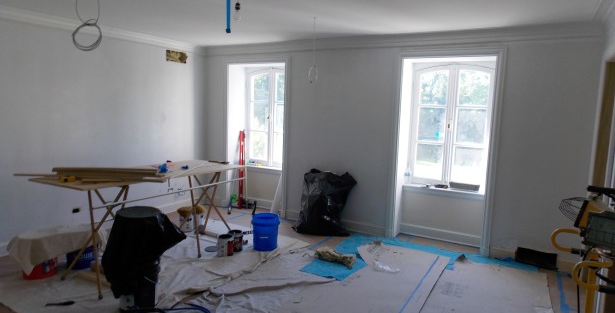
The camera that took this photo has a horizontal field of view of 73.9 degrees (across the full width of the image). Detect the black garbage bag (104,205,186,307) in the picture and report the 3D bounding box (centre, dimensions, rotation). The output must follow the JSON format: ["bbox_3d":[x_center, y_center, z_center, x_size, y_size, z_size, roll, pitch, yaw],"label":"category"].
[{"bbox_3d":[-1.251,0.781,3.204,0.600,0.750,0.430,-1,7,-22],"label":"black garbage bag"}]

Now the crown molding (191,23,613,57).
[{"bbox_3d":[0.594,-1.406,5.058,5.055,0.130,0.115,5,7,29],"label":"crown molding"}]

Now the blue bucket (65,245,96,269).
[{"bbox_3d":[-2.191,0.871,3.970,0.300,0.370,0.300,2,7,0],"label":"blue bucket"}]

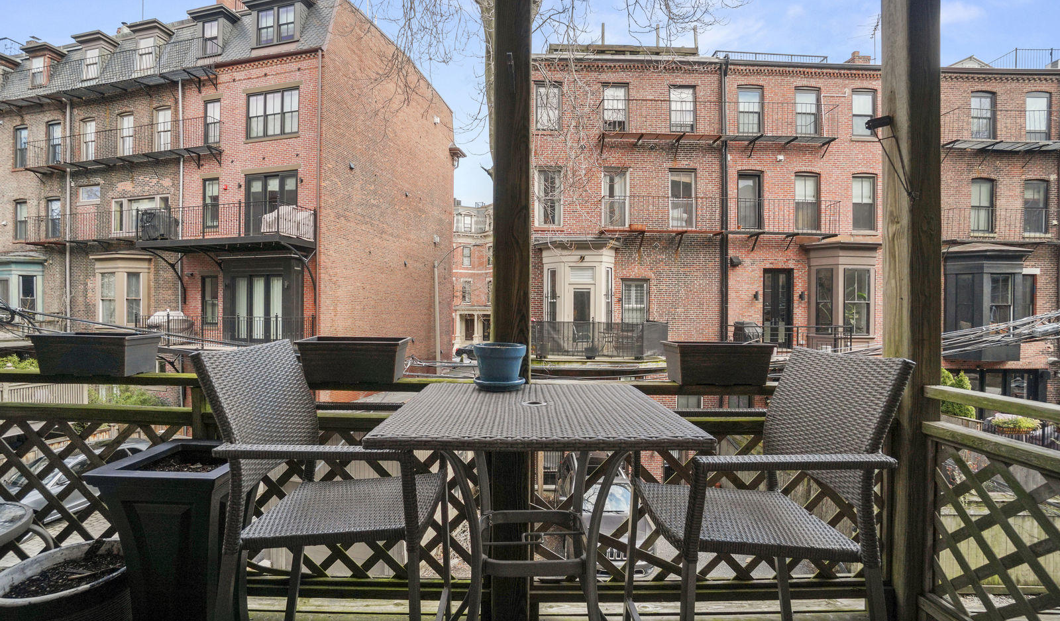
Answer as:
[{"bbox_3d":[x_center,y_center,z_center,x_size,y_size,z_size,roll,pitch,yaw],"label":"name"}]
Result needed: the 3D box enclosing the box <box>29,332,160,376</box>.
[{"bbox_3d":[-1.825,0.186,1.872,0.403,0.165,0.192,0,0,0],"label":"box"}]

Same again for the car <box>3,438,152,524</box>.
[{"bbox_3d":[-12.300,4.580,11.700,1.820,1.440,4.750,0,0,8],"label":"car"}]

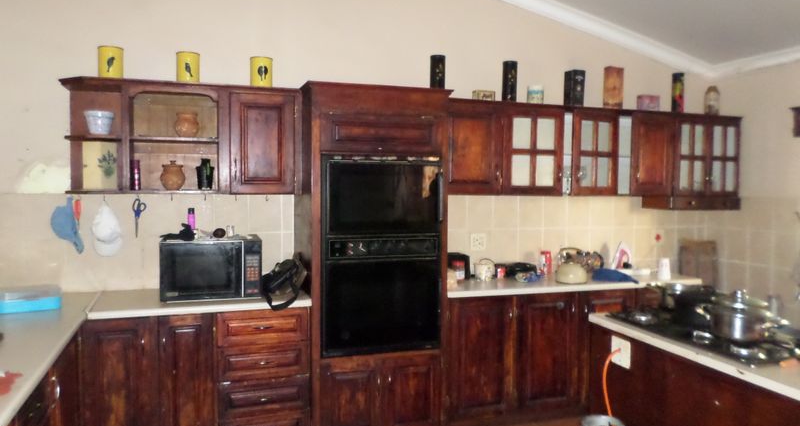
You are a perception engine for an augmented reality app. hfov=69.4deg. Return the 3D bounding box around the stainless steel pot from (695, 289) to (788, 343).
[{"bbox_3d":[1.387,0.415,2.365,0.320,0.197,0.205,4,5,43],"label":"stainless steel pot"}]

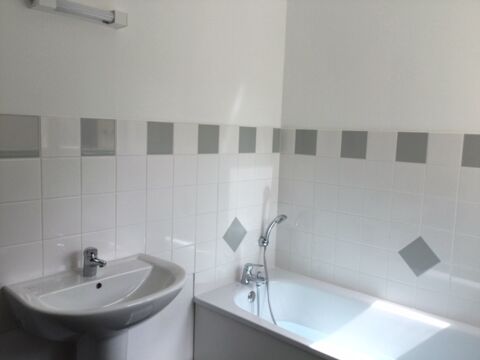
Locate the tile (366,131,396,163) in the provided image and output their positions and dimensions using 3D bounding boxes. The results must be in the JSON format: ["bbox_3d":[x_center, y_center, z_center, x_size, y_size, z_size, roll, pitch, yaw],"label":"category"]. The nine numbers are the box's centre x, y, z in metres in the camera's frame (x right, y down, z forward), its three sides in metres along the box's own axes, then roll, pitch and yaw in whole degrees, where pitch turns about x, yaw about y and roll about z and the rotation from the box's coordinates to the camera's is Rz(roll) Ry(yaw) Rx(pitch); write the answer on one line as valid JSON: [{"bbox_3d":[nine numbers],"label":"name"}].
[{"bbox_3d":[0.730,-0.175,2.212,0.151,0.151,0.010,8,9,42],"label":"tile"}]

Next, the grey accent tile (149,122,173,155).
[{"bbox_3d":[-0.361,-0.187,1.933,0.010,0.142,0.150,8,8,41],"label":"grey accent tile"}]

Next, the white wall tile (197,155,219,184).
[{"bbox_3d":[-0.168,-0.054,2.195,0.010,0.150,0.150,7,8,41],"label":"white wall tile"}]

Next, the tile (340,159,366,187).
[{"bbox_3d":[0.608,-0.040,2.320,0.150,0.150,0.010,7,8,41],"label":"tile"}]

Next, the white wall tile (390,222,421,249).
[{"bbox_3d":[0.828,0.292,2.163,0.149,0.149,0.010,7,8,41],"label":"white wall tile"}]

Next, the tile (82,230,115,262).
[{"bbox_3d":[-0.589,0.284,1.792,0.010,0.151,0.151,8,9,42],"label":"tile"}]

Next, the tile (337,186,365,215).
[{"bbox_3d":[0.605,0.112,2.338,0.149,0.149,0.008,7,8,41],"label":"tile"}]

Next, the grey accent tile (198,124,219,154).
[{"bbox_3d":[-0.162,-0.205,2.179,0.010,0.150,0.150,7,8,41],"label":"grey accent tile"}]

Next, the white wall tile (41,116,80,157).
[{"bbox_3d":[-0.664,-0.159,1.602,0.010,0.149,0.150,7,8,41],"label":"white wall tile"}]

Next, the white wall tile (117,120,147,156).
[{"bbox_3d":[-0.461,-0.178,1.819,0.010,0.142,0.150,8,8,41],"label":"white wall tile"}]

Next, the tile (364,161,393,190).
[{"bbox_3d":[0.721,-0.022,2.210,0.150,0.149,0.010,7,8,41],"label":"tile"}]

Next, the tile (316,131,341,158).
[{"bbox_3d":[0.500,-0.206,2.404,0.150,0.150,0.010,7,8,41],"label":"tile"}]

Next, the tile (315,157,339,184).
[{"bbox_3d":[0.495,-0.052,2.411,0.150,0.149,0.010,7,8,41],"label":"tile"}]

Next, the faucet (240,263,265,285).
[{"bbox_3d":[0.069,0.523,2.352,0.155,0.134,0.065,7,8,41],"label":"faucet"}]

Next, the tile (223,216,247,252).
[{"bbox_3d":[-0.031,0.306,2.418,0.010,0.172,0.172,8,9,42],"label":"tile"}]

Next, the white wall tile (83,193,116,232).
[{"bbox_3d":[-0.579,0.130,1.760,0.010,0.150,0.150,7,8,41],"label":"white wall tile"}]

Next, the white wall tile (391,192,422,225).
[{"bbox_3d":[0.834,0.141,2.147,0.149,0.149,0.010,7,8,41],"label":"white wall tile"}]

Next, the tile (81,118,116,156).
[{"bbox_3d":[-0.562,-0.169,1.706,0.010,0.142,0.150,8,8,41],"label":"tile"}]

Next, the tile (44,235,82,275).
[{"bbox_3d":[-0.686,0.290,1.663,0.010,0.150,0.150,7,8,41],"label":"tile"}]

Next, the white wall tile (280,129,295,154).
[{"bbox_3d":[0.288,-0.233,2.585,0.101,0.142,0.010,8,8,41],"label":"white wall tile"}]

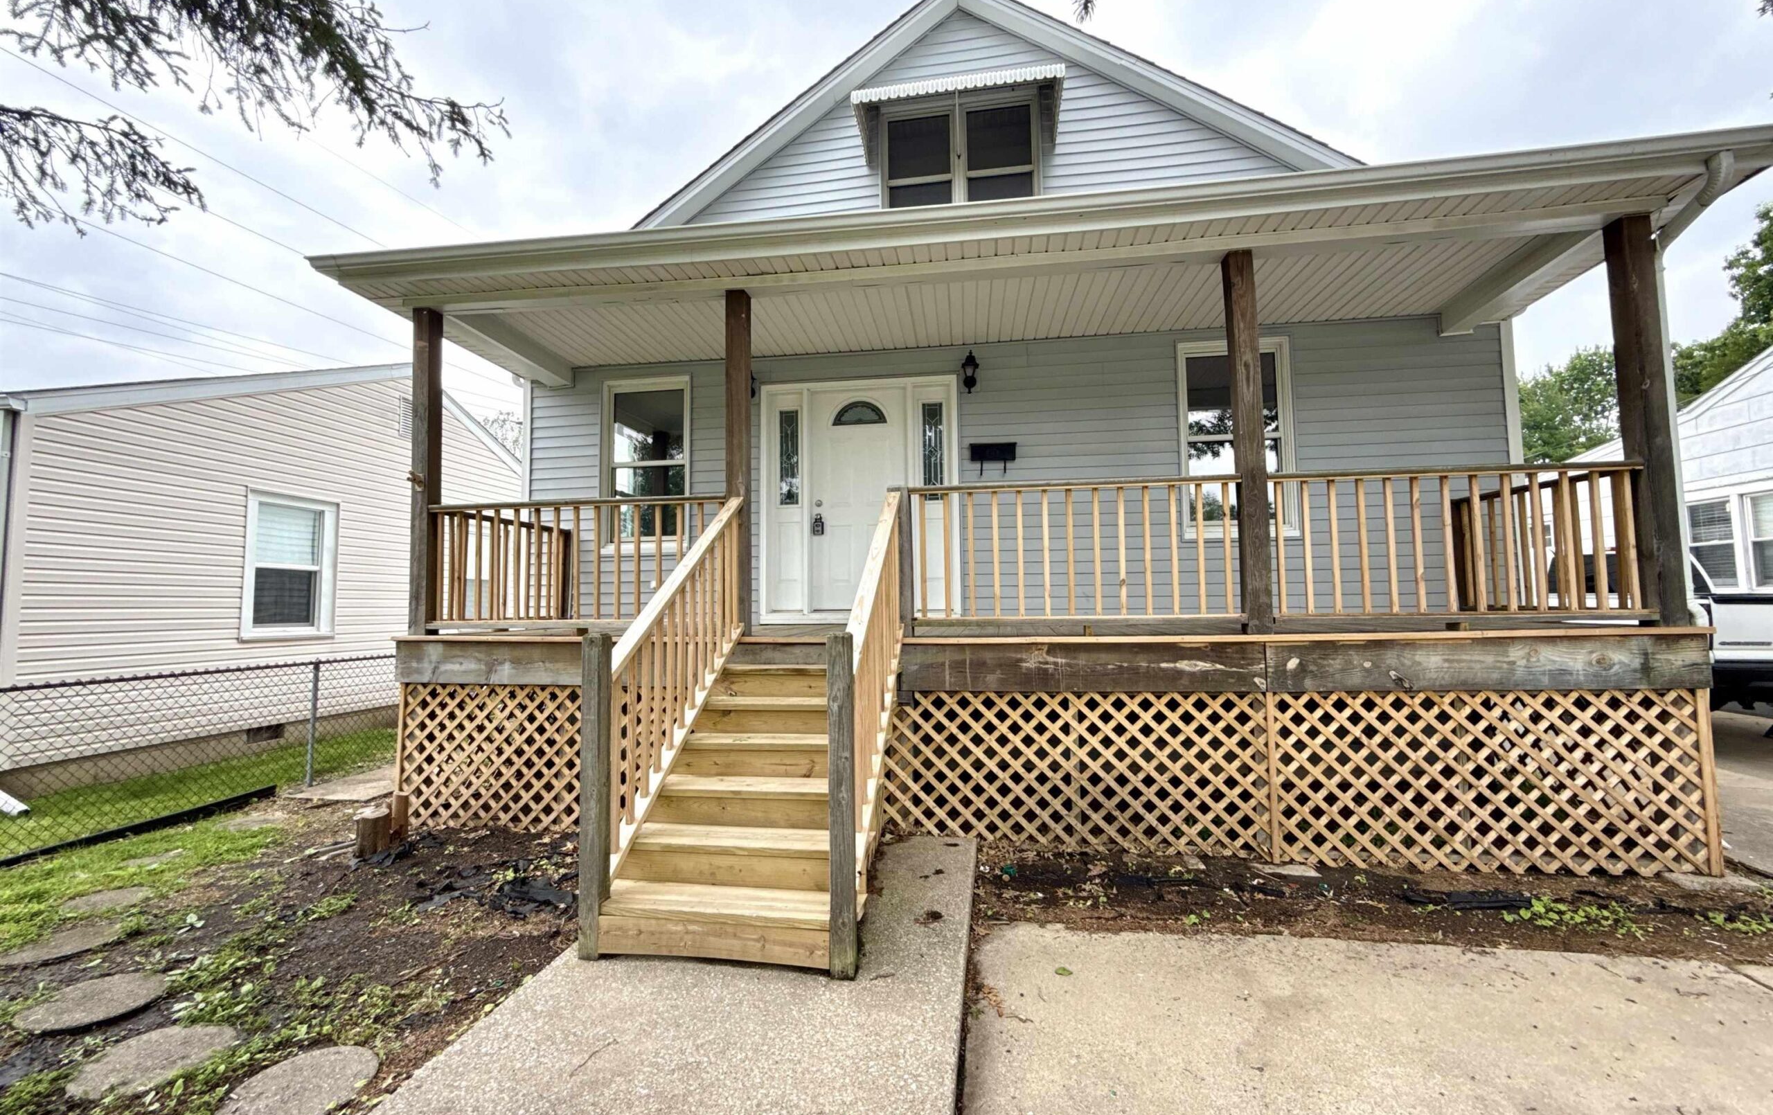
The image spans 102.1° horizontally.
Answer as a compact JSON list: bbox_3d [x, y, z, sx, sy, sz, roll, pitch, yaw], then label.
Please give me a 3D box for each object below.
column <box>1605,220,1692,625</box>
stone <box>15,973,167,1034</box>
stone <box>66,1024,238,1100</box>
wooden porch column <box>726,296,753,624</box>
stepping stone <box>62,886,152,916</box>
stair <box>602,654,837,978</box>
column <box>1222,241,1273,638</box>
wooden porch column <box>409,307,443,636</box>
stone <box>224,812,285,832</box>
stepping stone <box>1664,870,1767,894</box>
[{"bbox_3d":[4.498,-0.822,4.254,0.140,2.419,0.140,-1,-4,8],"label":"column"},{"bbox_3d":[-2.969,1.692,2.704,0.410,0.050,0.410,-1,-4,8],"label":"stone"},{"bbox_3d":[-2.420,1.682,2.374,0.395,0.050,0.395,-1,-4,8],"label":"stone"},{"bbox_3d":[-1.022,-0.659,4.986,0.140,2.399,0.140,-1,-4,8],"label":"wooden porch column"},{"bbox_3d":[-4.028,1.801,3.702,0.390,0.050,0.390,-1,-4,8],"label":"stepping stone"},{"bbox_3d":[-0.562,1.169,3.832,1.080,1.120,1.720,-1,-4,8],"label":"stair"},{"bbox_3d":[2.282,-0.741,4.547,0.140,2.423,0.140,-1,-4,8],"label":"column"},{"bbox_3d":[-3.400,-0.638,5.305,0.140,2.410,0.140,-1,-4,8],"label":"wooden porch column"},{"bbox_3d":[-4.451,1.885,5.017,0.400,0.050,0.400,-1,-4,8],"label":"stone"},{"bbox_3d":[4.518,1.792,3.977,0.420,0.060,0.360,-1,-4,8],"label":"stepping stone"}]

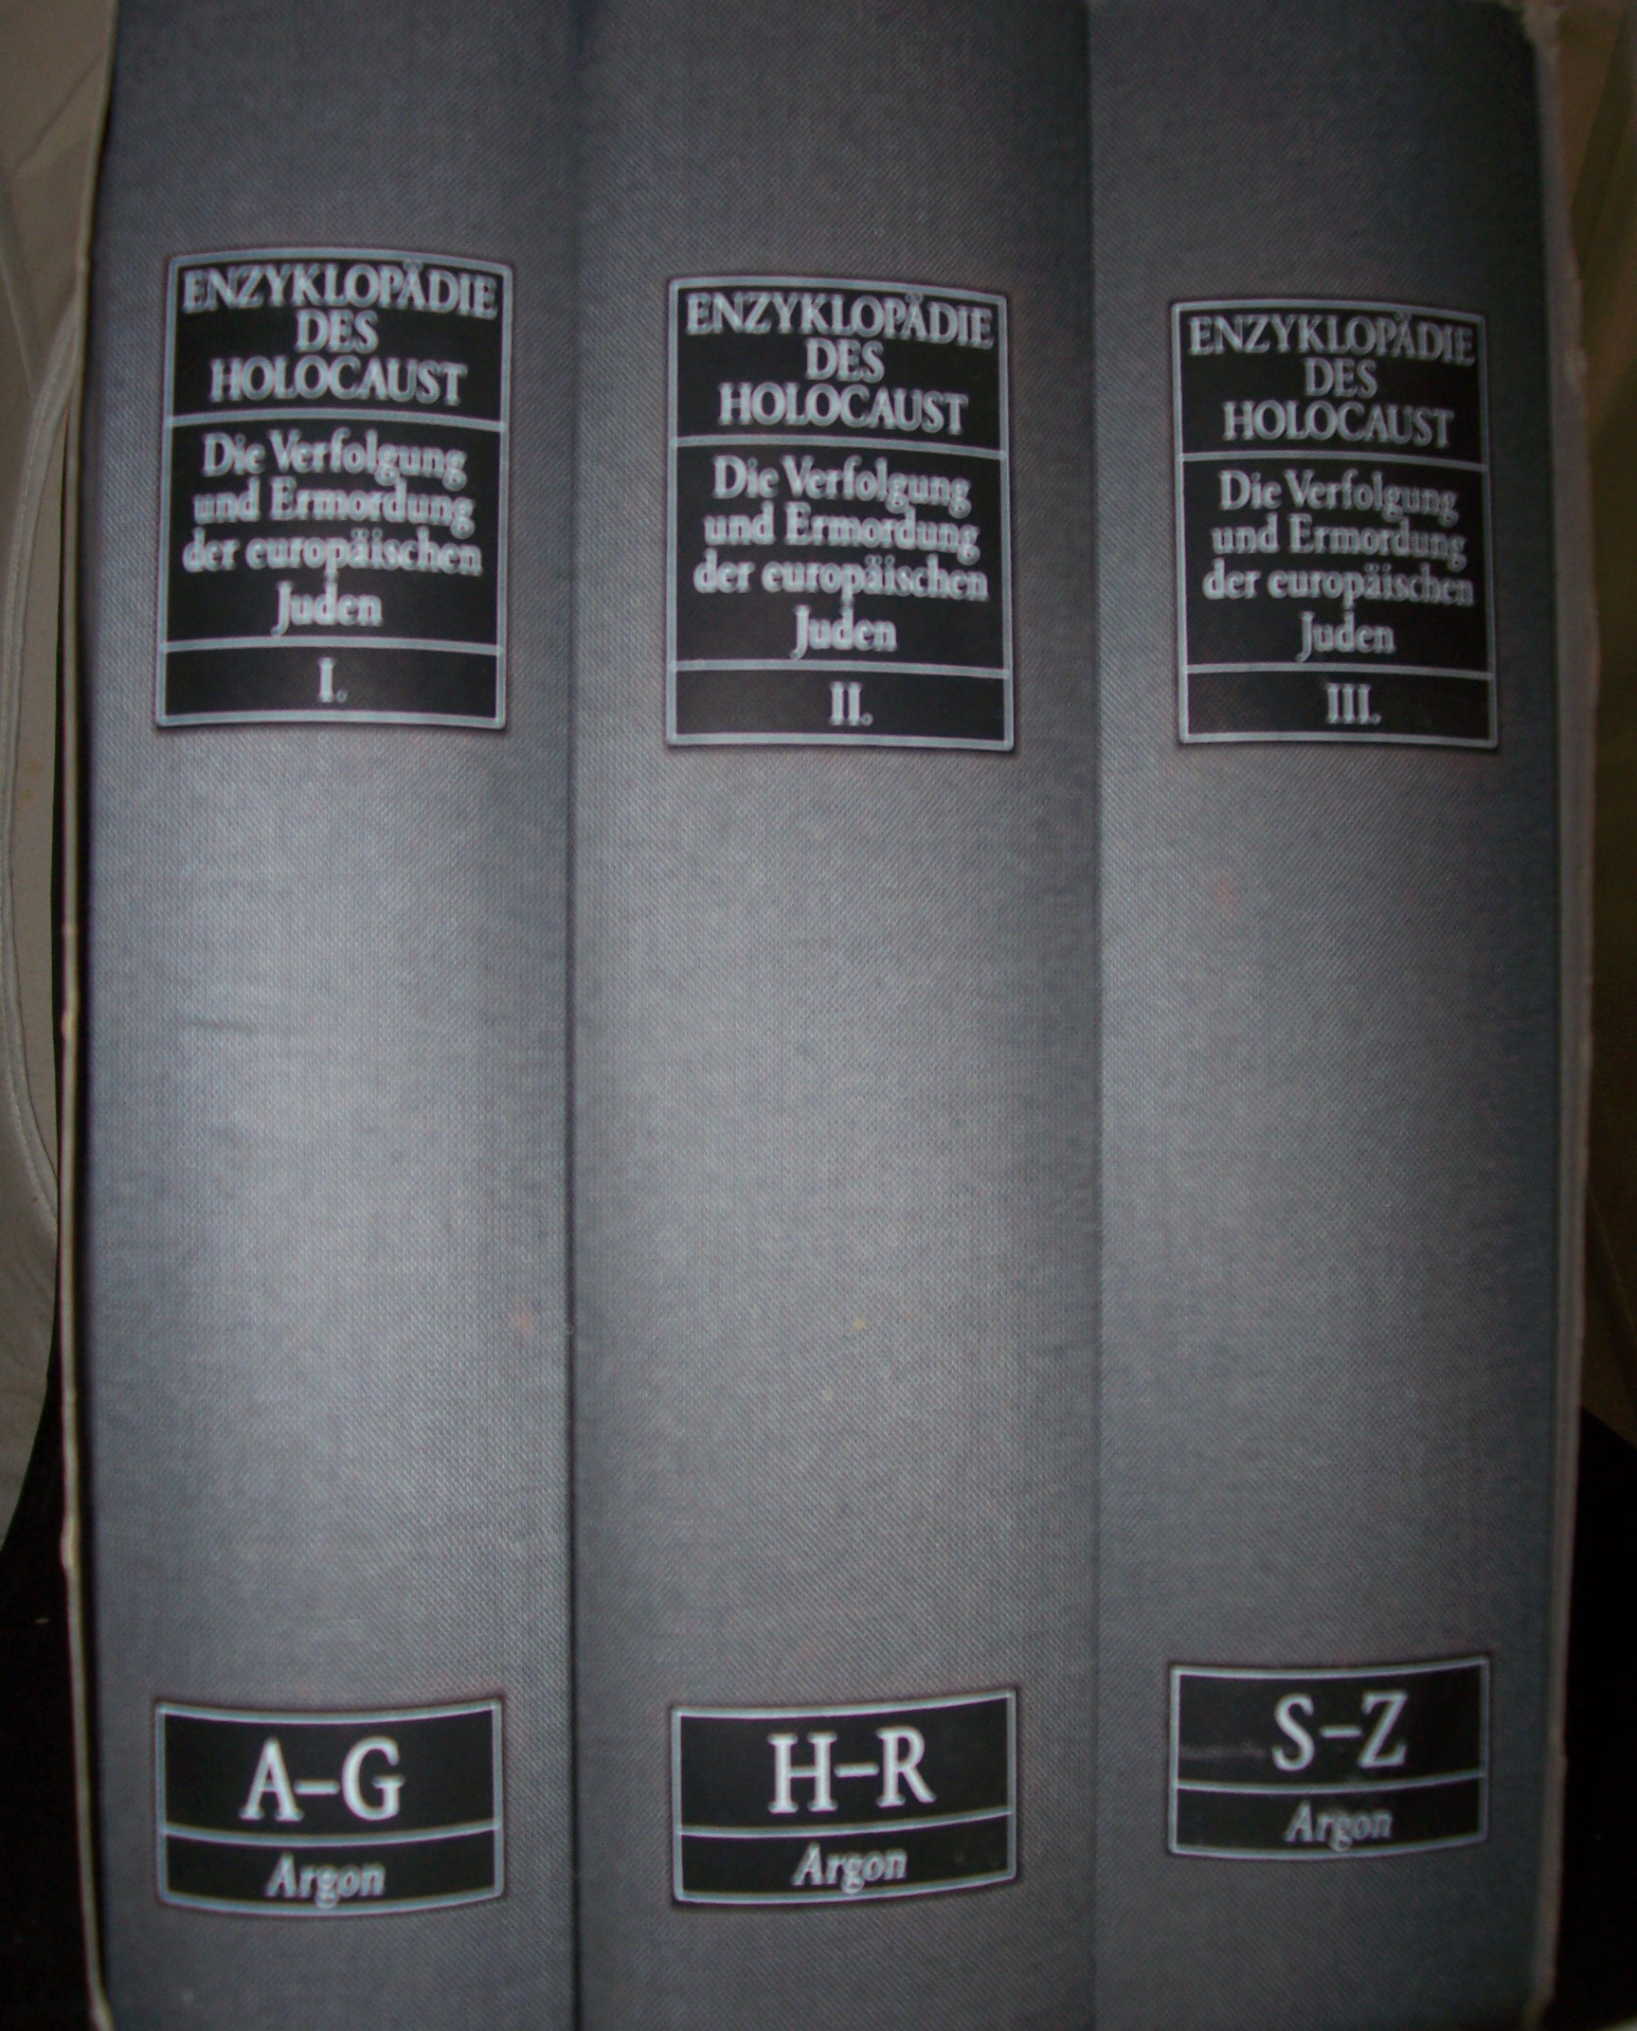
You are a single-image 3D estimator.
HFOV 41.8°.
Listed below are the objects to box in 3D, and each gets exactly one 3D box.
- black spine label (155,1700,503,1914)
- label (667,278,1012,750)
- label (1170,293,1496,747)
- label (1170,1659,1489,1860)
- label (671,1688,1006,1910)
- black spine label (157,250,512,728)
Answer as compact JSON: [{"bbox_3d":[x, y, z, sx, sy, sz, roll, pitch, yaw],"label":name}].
[{"bbox_3d":[-0.057,0.092,0.249,0.041,0.023,0.004,0,0,-5],"label":"black spine label"},{"bbox_3d":[0.003,-0.060,0.256,0.041,0.055,0.004,0,0,-8],"label":"label"},{"bbox_3d":[0.064,-0.061,0.266,0.041,0.055,0.004,0,0,-7],"label":"label"},{"bbox_3d":[0.064,0.092,0.266,0.041,0.023,0.004,0,0,-7],"label":"label"},{"bbox_3d":[0.003,0.093,0.256,0.041,0.023,0.004,0,0,-8],"label":"label"},{"bbox_3d":[-0.056,-0.061,0.249,0.041,0.055,0.004,0,0,-5],"label":"black spine label"}]

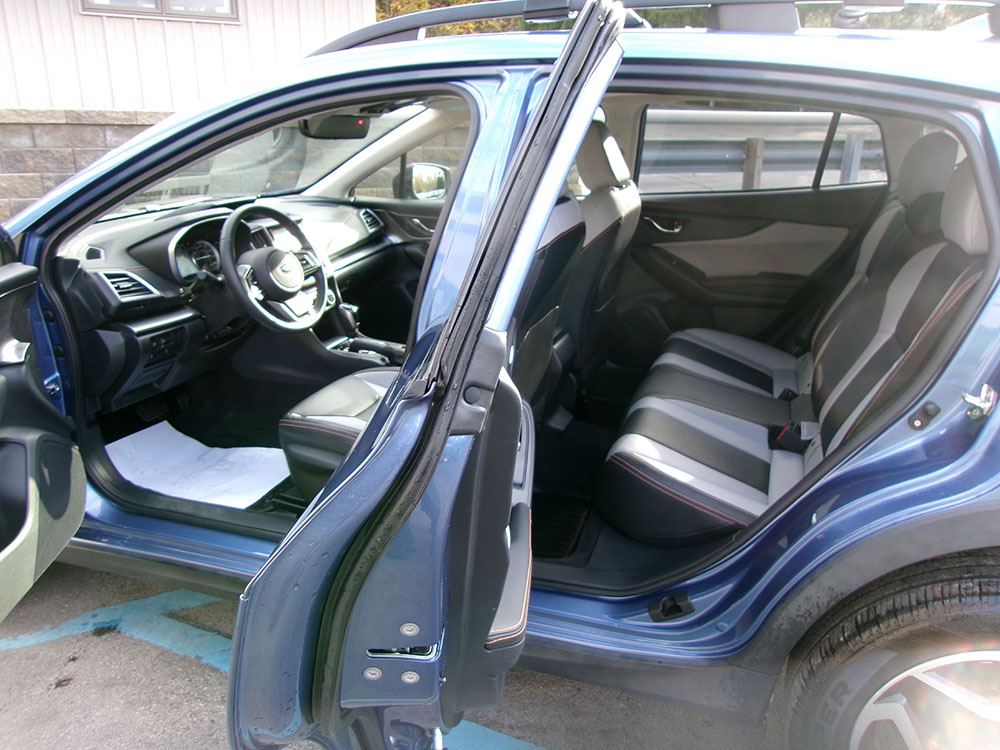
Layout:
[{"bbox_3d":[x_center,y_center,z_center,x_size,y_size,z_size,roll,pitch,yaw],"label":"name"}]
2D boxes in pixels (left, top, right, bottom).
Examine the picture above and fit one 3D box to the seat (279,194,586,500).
[{"bbox_3d":[-0.165,-0.111,2.007,0.800,0.920,0.520,7,20,20],"label":"seat"}]

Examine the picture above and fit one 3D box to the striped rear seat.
[{"bbox_3d":[0.799,-0.148,2.022,0.860,0.890,1.260,7,20,20],"label":"striped rear seat"}]

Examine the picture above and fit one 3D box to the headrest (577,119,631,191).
[{"bbox_3d":[0.345,-0.681,2.430,0.110,0.200,0.260,-9,14,24],"label":"headrest"}]

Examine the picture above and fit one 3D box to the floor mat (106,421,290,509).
[{"bbox_3d":[-0.912,0.266,2.395,0.640,0.050,0.420,7,20,20],"label":"floor mat"}]

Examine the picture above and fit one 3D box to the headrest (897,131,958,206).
[{"bbox_3d":[1.185,-0.562,2.141,0.130,0.210,0.270,7,20,20],"label":"headrest"}]

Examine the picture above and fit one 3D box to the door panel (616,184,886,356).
[{"bbox_3d":[0.837,-0.334,2.752,0.900,0.660,0.130,7,20,20],"label":"door panel"}]

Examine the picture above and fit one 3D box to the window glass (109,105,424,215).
[{"bbox_3d":[-0.801,-0.681,2.488,0.840,0.100,1.340,-23,8,27],"label":"window glass"}]

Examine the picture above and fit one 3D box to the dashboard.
[{"bbox_3d":[-0.863,-0.329,2.635,0.550,0.520,1.420,7,20,20],"label":"dashboard"}]

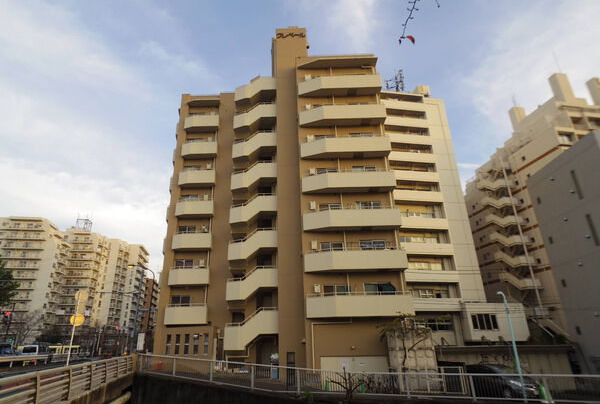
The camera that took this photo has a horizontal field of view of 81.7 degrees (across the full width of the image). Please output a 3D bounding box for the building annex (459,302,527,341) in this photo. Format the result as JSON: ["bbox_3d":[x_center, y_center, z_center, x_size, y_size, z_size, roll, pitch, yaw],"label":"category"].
[{"bbox_3d":[20.962,13.349,38.280,7.000,3.850,2.600,3,-22,-12],"label":"building annex"}]

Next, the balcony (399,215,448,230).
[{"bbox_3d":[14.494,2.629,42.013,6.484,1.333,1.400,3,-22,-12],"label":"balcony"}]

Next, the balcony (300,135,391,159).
[{"bbox_3d":[3.287,-3.966,25.550,6.450,1.250,1.100,-2,-21,1],"label":"balcony"}]

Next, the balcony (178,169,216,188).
[{"bbox_3d":[-8.728,-1.943,30.009,3.169,1.280,1.100,-1,-21,-2],"label":"balcony"}]

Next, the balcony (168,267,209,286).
[{"bbox_3d":[-8.493,5.841,27.012,3.200,1.350,1.200,-1,-21,-3],"label":"balcony"}]

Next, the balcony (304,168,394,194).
[{"bbox_3d":[3.424,-1.383,24.579,6.455,1.330,1.150,-1,-21,-1],"label":"balcony"}]

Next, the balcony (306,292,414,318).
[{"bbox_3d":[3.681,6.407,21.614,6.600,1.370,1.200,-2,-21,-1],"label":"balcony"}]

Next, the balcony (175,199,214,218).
[{"bbox_3d":[-8.654,0.630,28.853,3.300,1.220,1.050,-2,-21,1],"label":"balcony"}]

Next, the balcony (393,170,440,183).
[{"bbox_3d":[15.178,-3.160,45.887,6.400,1.450,1.150,2,-22,-11],"label":"balcony"}]

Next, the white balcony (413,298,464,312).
[{"bbox_3d":[15.592,11.918,39.977,6.300,1.450,1.150,2,-22,-11],"label":"white balcony"}]

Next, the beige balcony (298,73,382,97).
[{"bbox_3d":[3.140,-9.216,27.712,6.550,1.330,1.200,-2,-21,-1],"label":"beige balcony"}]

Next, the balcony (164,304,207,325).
[{"bbox_3d":[-8.403,8.438,25.998,3.200,1.370,1.200,-1,-21,-3],"label":"balcony"}]

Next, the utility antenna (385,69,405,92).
[{"bbox_3d":[14.355,-17.855,51.846,2.500,4.200,1.900,3,-22,-12],"label":"utility antenna"}]

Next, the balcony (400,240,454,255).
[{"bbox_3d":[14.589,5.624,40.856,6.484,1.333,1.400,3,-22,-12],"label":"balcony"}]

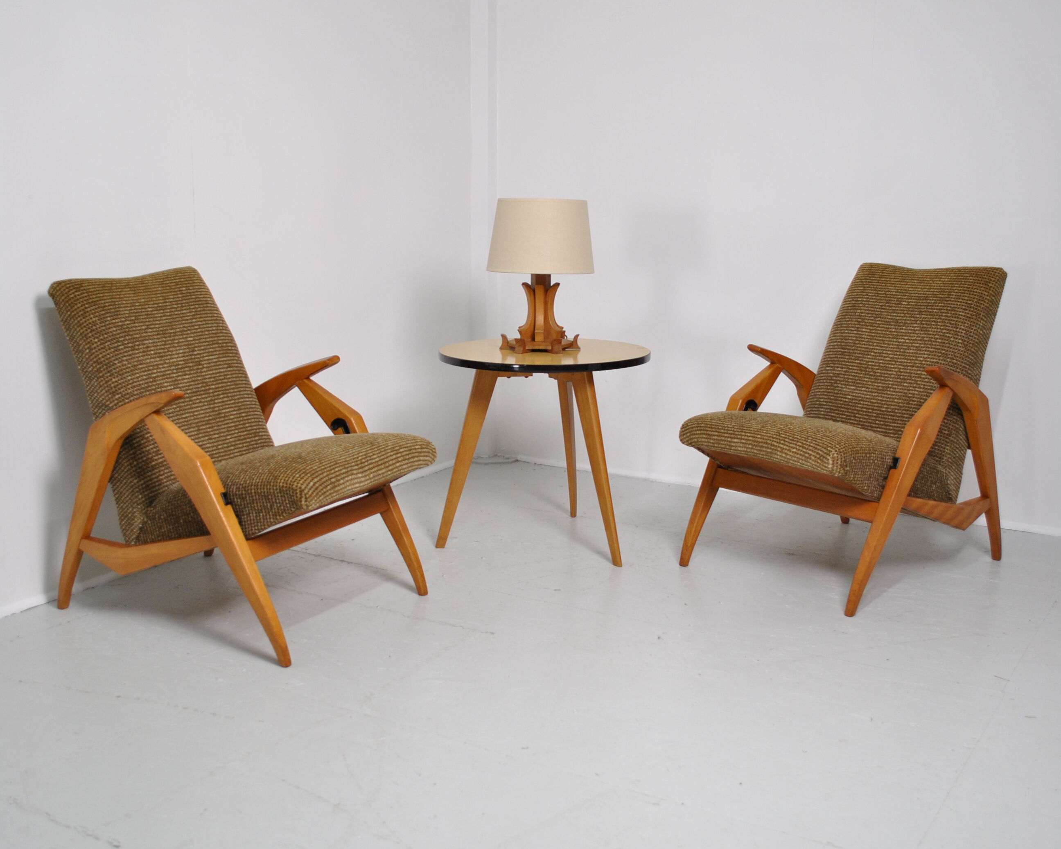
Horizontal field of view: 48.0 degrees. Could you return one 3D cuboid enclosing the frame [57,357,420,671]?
[{"bbox_3d":[-0.736,0.157,3.019,0.775,0.612,0.597,6,12,29],"label":"frame"}]

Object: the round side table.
[{"bbox_3d":[0.042,0.071,3.572,0.634,0.585,0.634,0,11,0],"label":"round side table"}]

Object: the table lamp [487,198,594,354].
[{"bbox_3d":[0.033,-0.441,3.519,0.318,0.441,0.318,0,11,0],"label":"table lamp"}]

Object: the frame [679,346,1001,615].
[{"bbox_3d":[0.899,0.098,3.373,0.775,0.612,0.597,-9,14,-40],"label":"frame"}]

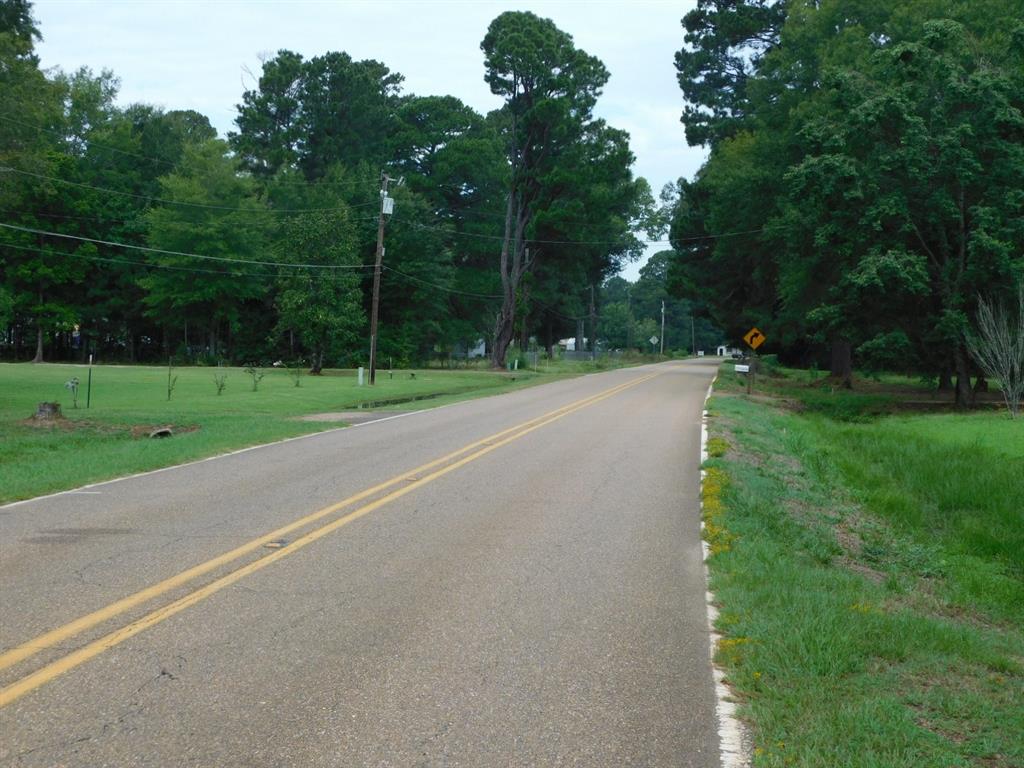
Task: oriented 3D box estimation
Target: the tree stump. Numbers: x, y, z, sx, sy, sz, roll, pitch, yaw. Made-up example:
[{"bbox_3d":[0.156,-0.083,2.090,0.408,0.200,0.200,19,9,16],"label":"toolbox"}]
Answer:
[{"bbox_3d":[-10.150,0.600,33.000,0.580,0.370,0.560,0,2,0],"label":"tree stump"}]

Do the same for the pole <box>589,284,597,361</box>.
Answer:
[{"bbox_3d":[8.500,-6.400,160.000,0.400,8.200,0.350,0,2,0],"label":"pole"}]

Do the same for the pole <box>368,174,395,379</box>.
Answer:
[{"bbox_3d":[-5.320,-4.290,62.000,0.520,8.700,0.400,4,2,0],"label":"pole"}]

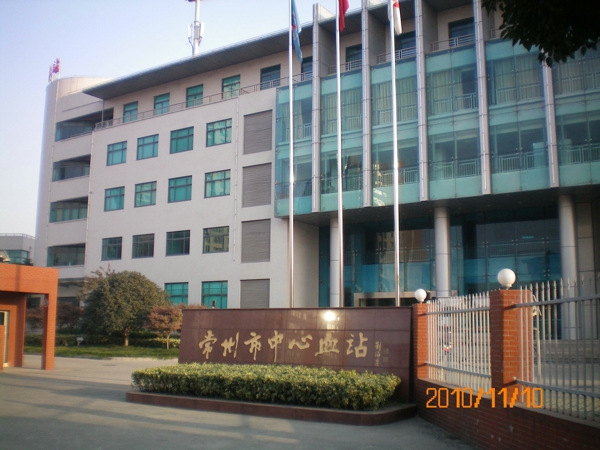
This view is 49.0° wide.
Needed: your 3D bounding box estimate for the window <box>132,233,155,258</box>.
[{"bbox_3d":[-12.008,1.662,50.585,2.334,1.799,0.200,-5,-11,32],"label":"window"}]

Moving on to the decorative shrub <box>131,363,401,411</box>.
[{"bbox_3d":[-0.863,3.271,13.586,6.000,0.550,1.500,-5,-10,33],"label":"decorative shrub"}]

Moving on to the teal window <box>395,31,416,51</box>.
[{"bbox_3d":[6.871,-11.352,41.871,1.698,1.738,0.200,-5,-11,32],"label":"teal window"}]

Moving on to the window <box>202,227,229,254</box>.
[{"bbox_3d":[-5.801,1.046,45.726,2.319,1.758,0.150,-5,-10,33],"label":"window"}]

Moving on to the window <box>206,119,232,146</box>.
[{"bbox_3d":[-5.893,-6.671,47.986,2.344,1.802,0.200,-5,-11,32],"label":"window"}]

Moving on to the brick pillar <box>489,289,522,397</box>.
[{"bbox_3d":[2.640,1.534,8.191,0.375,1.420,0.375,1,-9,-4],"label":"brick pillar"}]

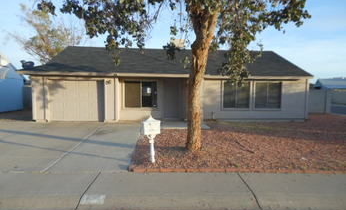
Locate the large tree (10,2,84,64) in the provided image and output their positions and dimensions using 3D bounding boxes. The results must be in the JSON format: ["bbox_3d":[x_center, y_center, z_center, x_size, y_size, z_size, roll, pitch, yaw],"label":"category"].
[{"bbox_3d":[-10.600,-3.944,21.118,6.600,8.900,6.400,0,3,-4],"label":"large tree"}]

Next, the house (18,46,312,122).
[{"bbox_3d":[-0.300,-1.637,17.337,15.000,4.400,10.000,0,3,-4],"label":"house"}]

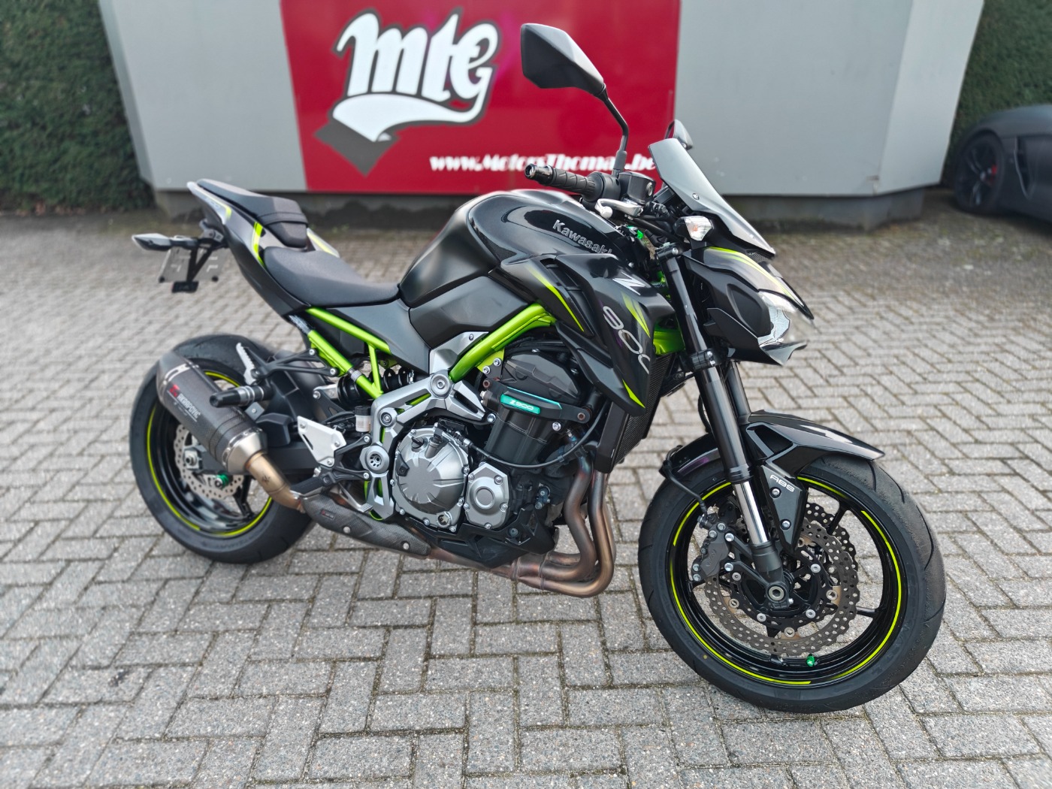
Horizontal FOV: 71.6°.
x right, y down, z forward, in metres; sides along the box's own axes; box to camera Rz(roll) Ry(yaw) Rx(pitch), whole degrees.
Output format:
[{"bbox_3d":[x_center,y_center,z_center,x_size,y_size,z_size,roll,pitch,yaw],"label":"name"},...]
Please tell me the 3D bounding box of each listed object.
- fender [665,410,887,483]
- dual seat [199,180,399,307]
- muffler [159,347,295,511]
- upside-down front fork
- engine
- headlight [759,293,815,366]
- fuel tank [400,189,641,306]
[{"bbox_3d":[0.504,0.122,1.505,0.420,0.170,0.190,9,11,21],"label":"fender"},{"bbox_3d":[-0.577,-0.385,1.853,0.660,0.285,0.270,9,10,20],"label":"dual seat"},{"bbox_3d":[-0.716,0.086,1.762,0.440,0.140,0.120,42,19,7],"label":"muffler"},{"bbox_3d":[0.427,0.043,1.526,0.085,0.745,0.265,-18,0,24],"label":"upside-down front fork"},{"bbox_3d":[-0.037,0.107,1.712,0.450,0.510,0.450,9,10,20],"label":"engine"},{"bbox_3d":[0.508,-0.133,1.468,0.140,0.150,0.190,9,11,21],"label":"headlight"},{"bbox_3d":[-0.030,-0.321,1.654,0.580,0.285,0.360,9,10,20],"label":"fuel tank"}]

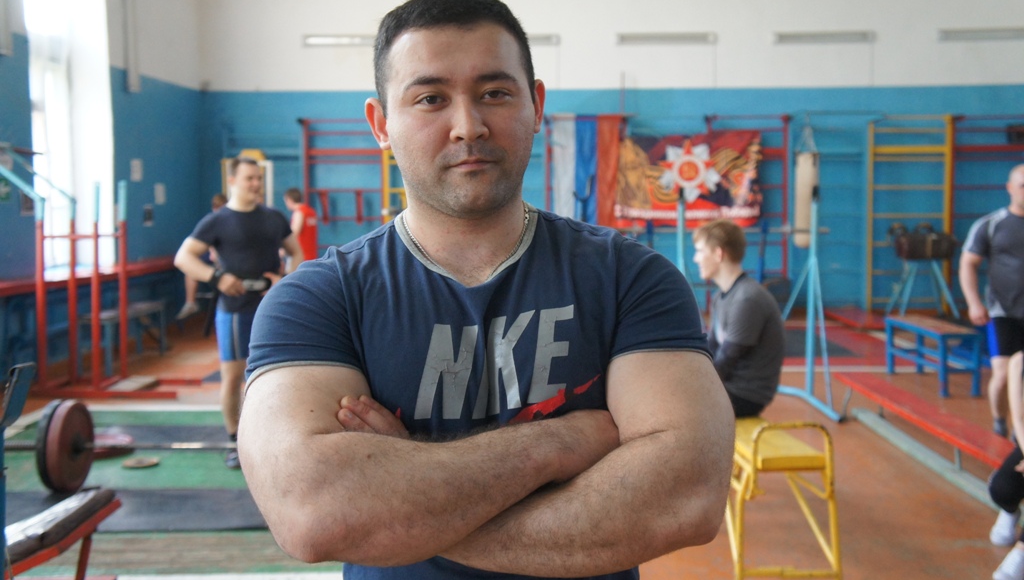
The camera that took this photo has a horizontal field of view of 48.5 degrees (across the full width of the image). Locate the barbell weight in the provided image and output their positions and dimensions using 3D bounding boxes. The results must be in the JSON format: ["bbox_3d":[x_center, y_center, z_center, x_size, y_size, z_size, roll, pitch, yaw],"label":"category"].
[{"bbox_3d":[-1.541,0.769,5.634,2.100,0.450,0.450,0,4,1],"label":"barbell weight"}]

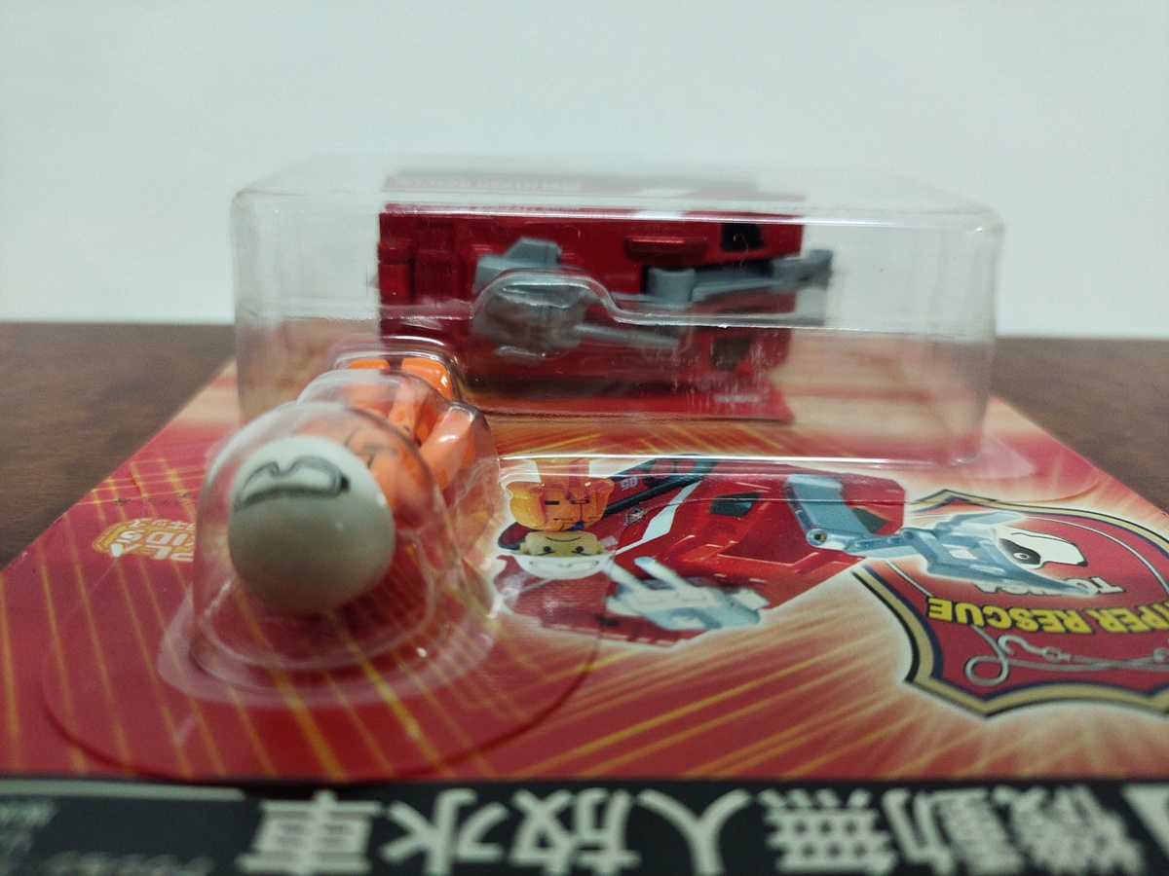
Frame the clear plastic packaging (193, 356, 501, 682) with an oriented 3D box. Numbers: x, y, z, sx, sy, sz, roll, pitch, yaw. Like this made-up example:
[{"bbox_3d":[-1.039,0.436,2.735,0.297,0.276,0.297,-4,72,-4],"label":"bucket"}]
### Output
[{"bbox_3d":[-0.028,0.003,0.113,0.034,0.023,0.058,1,22,-4],"label":"clear plastic packaging"}]

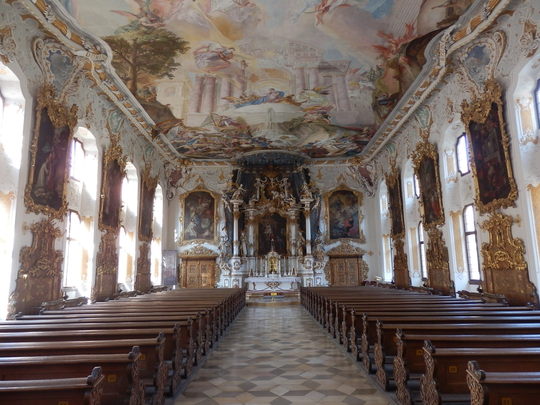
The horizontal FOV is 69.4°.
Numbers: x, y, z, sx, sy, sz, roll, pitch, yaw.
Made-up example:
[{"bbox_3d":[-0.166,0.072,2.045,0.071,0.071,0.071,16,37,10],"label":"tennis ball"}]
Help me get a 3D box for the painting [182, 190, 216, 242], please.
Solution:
[{"bbox_3d":[-5.070,0.989,28.151,2.419,3.789,0.150,-1,-10,0],"label":"painting"}]

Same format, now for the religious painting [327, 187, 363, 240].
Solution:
[{"bbox_3d":[5.376,0.844,28.150,2.525,3.790,0.150,-1,-10,0],"label":"religious painting"}]

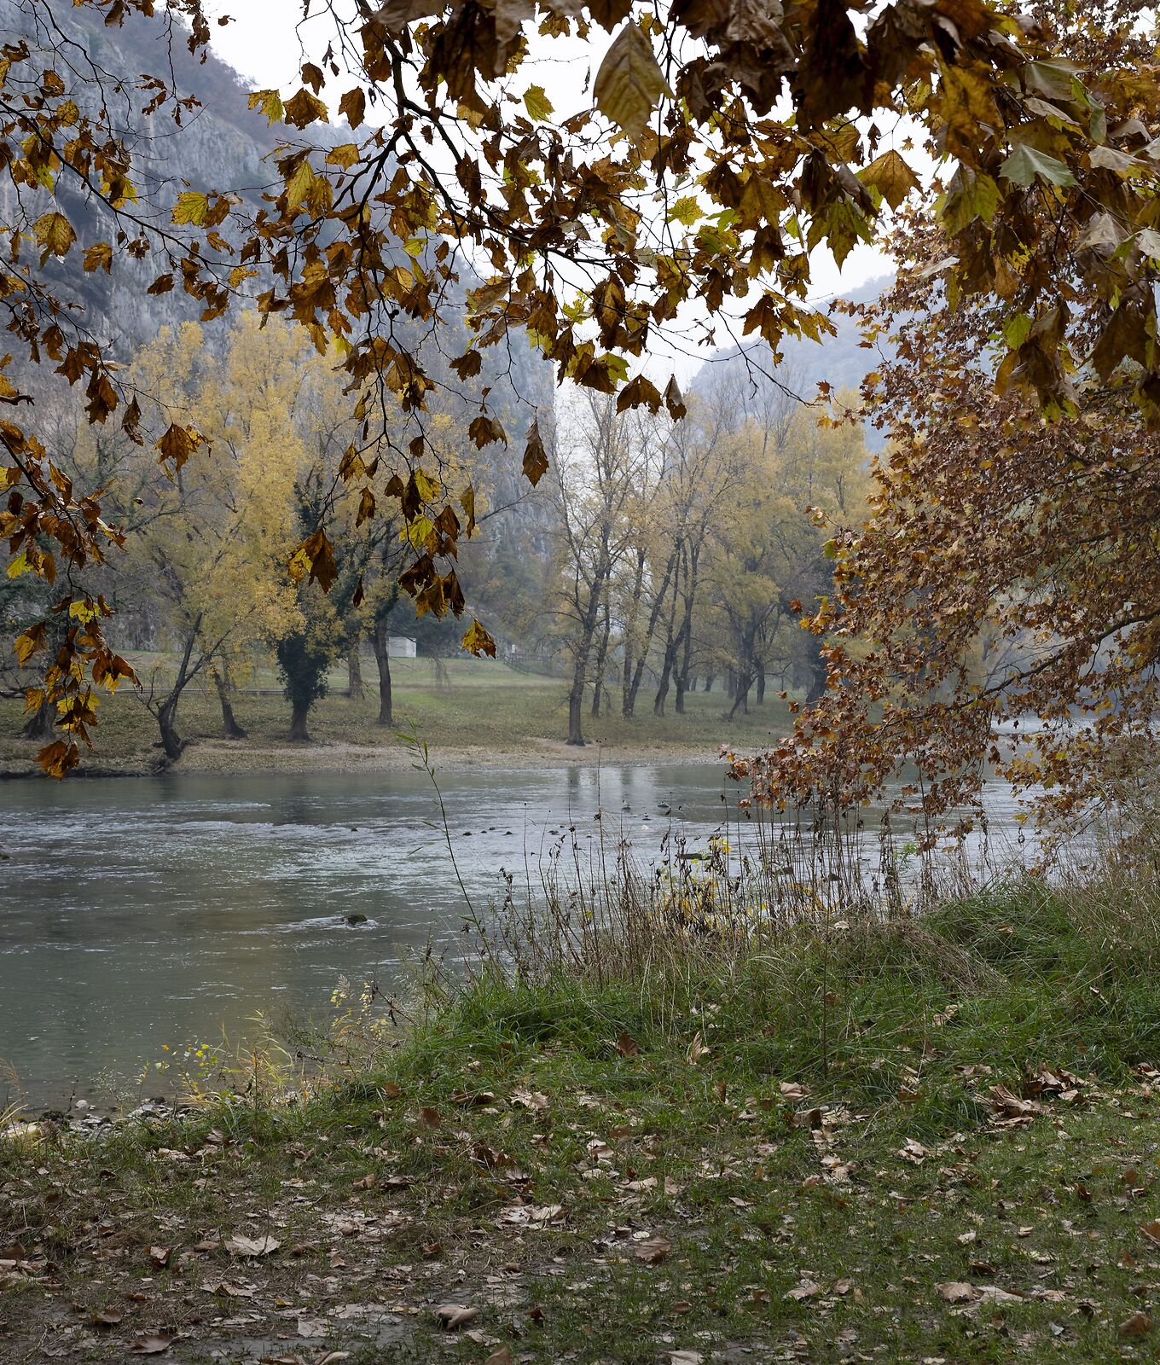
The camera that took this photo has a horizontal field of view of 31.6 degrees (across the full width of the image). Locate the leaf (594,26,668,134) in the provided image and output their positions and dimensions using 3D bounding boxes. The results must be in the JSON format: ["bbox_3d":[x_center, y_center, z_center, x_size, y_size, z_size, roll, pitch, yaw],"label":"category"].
[{"bbox_3d":[0.077,-0.884,3.000,0.110,0.164,0.040,0,0,1],"label":"leaf"}]

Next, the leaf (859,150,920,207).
[{"bbox_3d":[0.711,-1.157,4.700,0.140,0.132,0.050,0,0,9],"label":"leaf"}]

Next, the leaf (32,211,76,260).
[{"bbox_3d":[-1.388,-1.180,5.400,0.114,0.131,0.040,0,0,-14],"label":"leaf"}]

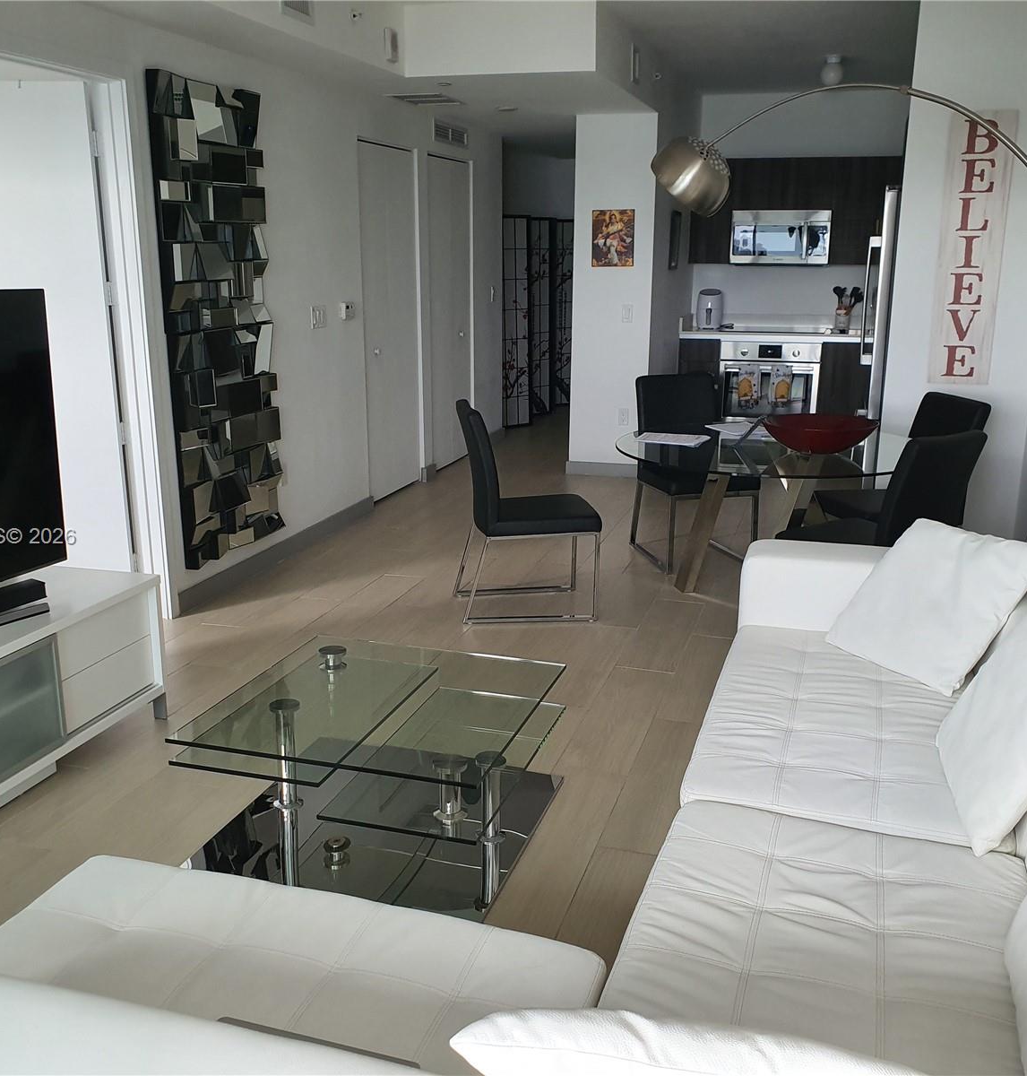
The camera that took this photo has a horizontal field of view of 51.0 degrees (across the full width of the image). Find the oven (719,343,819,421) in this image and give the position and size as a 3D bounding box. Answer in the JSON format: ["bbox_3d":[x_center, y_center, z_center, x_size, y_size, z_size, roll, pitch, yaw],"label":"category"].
[{"bbox_3d":[2.061,-1.262,8.616,0.762,0.660,0.550,5,16,16],"label":"oven"}]

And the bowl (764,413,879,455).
[{"bbox_3d":[1.309,-0.434,4.595,0.475,0.118,0.475,5,16,16],"label":"bowl"}]

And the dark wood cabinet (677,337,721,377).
[{"bbox_3d":[1.546,-1.219,8.809,0.320,0.870,0.600,5,16,16],"label":"dark wood cabinet"}]

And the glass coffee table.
[{"bbox_3d":[-0.359,0.630,3.060,0.850,0.375,0.840,5,16,16],"label":"glass coffee table"}]

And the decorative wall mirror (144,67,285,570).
[{"bbox_3d":[-1.312,-0.959,4.907,0.080,2.080,0.770,5,16,16],"label":"decorative wall mirror"}]

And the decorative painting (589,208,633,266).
[{"bbox_3d":[0.672,-2.023,7.278,0.295,0.370,0.025,5,16,16],"label":"decorative painting"}]

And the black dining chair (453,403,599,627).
[{"bbox_3d":[0.051,-0.136,4.775,0.600,0.940,0.435,-2,16,-9],"label":"black dining chair"}]

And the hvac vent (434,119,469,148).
[{"bbox_3d":[-0.418,-2.815,7.527,0.025,0.150,0.730,5,16,16],"label":"hvac vent"}]

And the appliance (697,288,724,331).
[{"bbox_3d":[1.603,-1.841,8.728,0.215,0.302,0.260,5,16,16],"label":"appliance"}]

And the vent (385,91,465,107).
[{"bbox_3d":[-0.513,-2.597,6.413,0.360,0.025,0.510,5,16,16],"label":"vent"}]

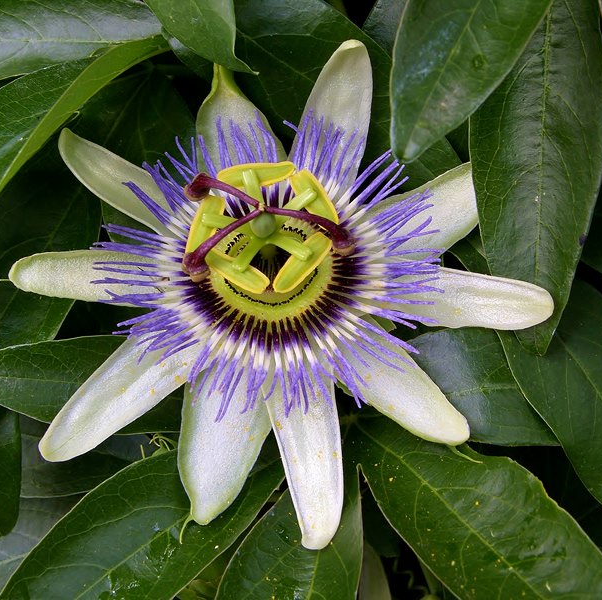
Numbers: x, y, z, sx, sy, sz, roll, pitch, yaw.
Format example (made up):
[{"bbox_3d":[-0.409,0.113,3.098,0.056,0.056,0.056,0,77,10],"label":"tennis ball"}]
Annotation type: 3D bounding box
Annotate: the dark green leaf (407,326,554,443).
[{"bbox_3d":[0.030,0.014,0.225,0.028,0.010,0.018,10,70,4],"label":"dark green leaf"}]

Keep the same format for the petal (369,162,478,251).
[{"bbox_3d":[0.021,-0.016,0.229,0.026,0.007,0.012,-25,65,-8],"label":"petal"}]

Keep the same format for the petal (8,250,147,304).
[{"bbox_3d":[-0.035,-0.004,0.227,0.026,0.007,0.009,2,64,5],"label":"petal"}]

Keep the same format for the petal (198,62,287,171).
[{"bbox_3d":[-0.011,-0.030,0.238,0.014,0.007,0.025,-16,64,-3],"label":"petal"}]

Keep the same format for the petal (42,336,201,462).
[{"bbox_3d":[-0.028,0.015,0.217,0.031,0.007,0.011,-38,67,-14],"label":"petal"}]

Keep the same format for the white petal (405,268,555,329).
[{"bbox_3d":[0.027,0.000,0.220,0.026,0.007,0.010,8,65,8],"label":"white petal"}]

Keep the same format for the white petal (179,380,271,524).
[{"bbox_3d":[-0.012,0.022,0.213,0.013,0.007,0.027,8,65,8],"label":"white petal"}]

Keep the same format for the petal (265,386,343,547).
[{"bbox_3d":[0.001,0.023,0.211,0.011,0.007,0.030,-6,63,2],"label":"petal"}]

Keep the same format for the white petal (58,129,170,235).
[{"bbox_3d":[-0.031,-0.020,0.235,0.009,0.007,0.030,-43,68,-16],"label":"white petal"}]

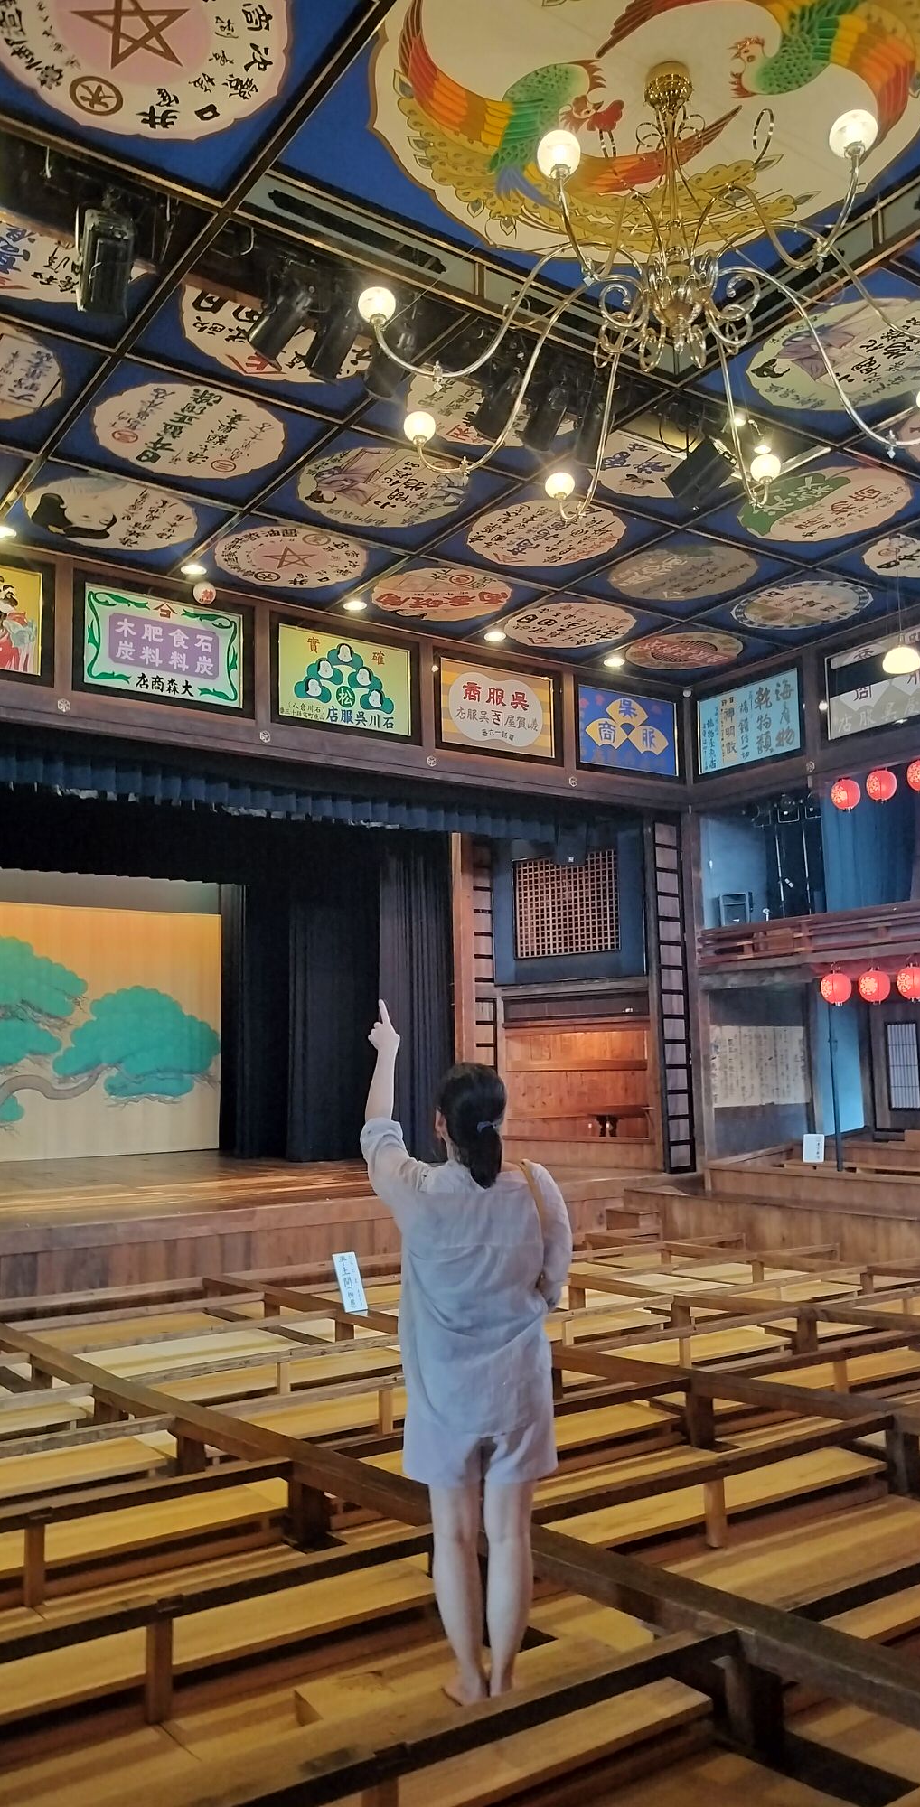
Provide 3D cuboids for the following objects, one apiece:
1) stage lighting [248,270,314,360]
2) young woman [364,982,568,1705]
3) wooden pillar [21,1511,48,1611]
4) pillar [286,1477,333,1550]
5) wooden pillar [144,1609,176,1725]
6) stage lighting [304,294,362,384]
[{"bbox_3d":[-1.034,-3.406,7.310,0.230,0.420,0.220,45,19,30],"label":"stage lighting"},{"bbox_3d":[0.023,1.134,3.433,0.529,1.759,0.510,1,-8,-15],"label":"young woman"},{"bbox_3d":[-1.386,2.144,4.101,0.053,0.275,0.053,4,-9,-34],"label":"wooden pillar"},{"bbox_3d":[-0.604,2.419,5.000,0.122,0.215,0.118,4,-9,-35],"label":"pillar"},{"bbox_3d":[-0.817,2.103,3.428,0.056,0.250,0.062,4,-9,-35],"label":"wooden pillar"},{"bbox_3d":[-0.764,-3.371,7.489,0.220,0.420,0.230,6,27,-42],"label":"stage lighting"}]

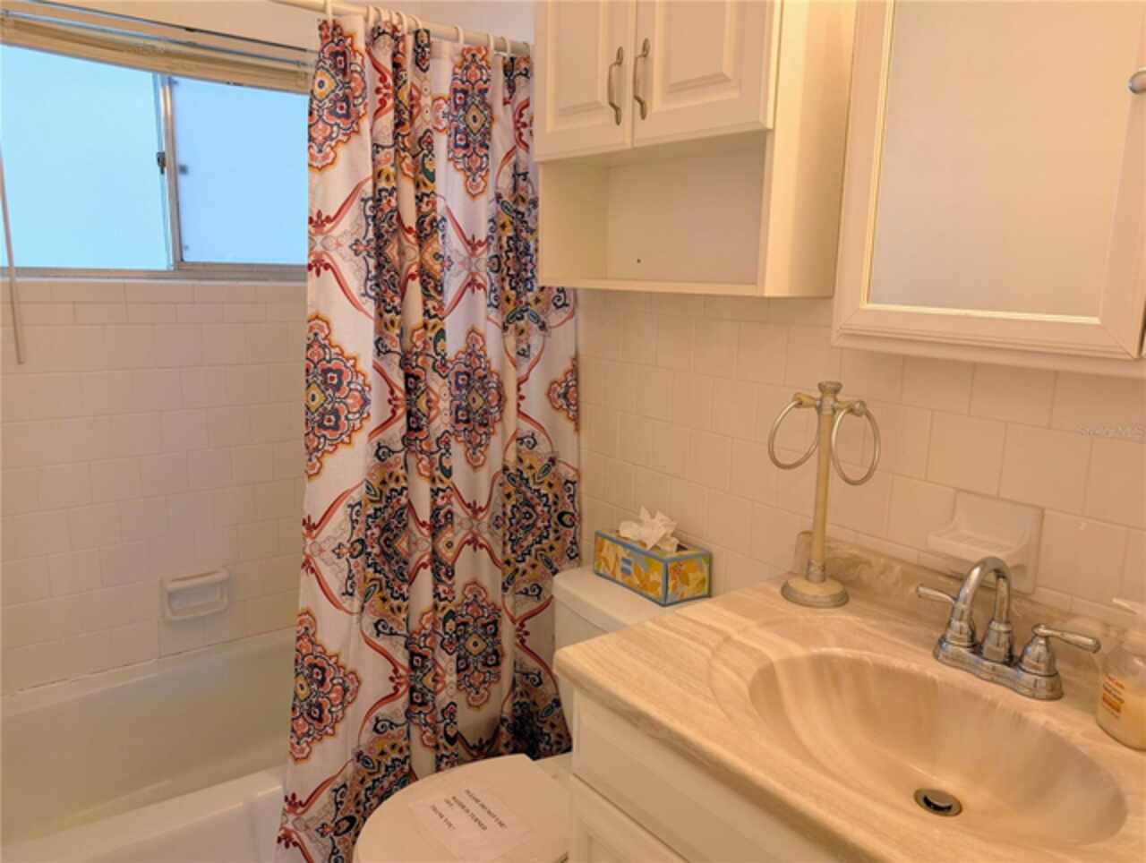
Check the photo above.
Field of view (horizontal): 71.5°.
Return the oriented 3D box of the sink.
[{"bbox_3d":[0.403,0.424,0.951,0.315,0.140,0.435,-8,15,-37],"label":"sink"}]

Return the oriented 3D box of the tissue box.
[{"bbox_3d":[0.159,0.265,1.617,0.120,0.092,0.219,-8,15,-35],"label":"tissue box"}]

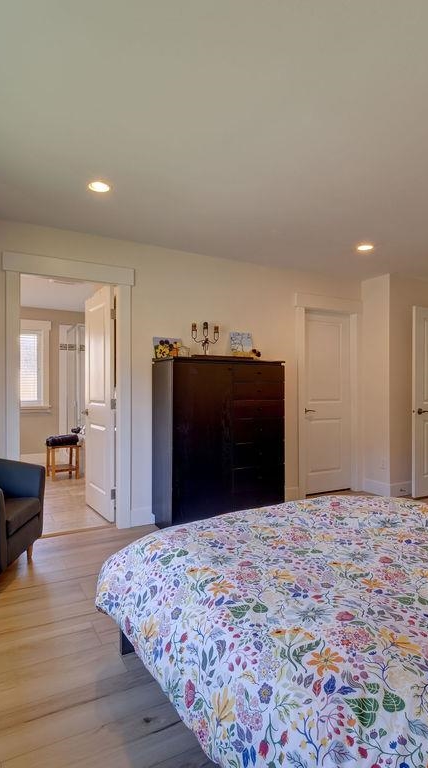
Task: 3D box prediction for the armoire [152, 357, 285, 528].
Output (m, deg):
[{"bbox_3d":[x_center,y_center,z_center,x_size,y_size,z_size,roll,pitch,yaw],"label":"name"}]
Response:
[{"bbox_3d":[0.059,0.510,3.743,1.135,1.405,0.460,0,0,-29],"label":"armoire"}]

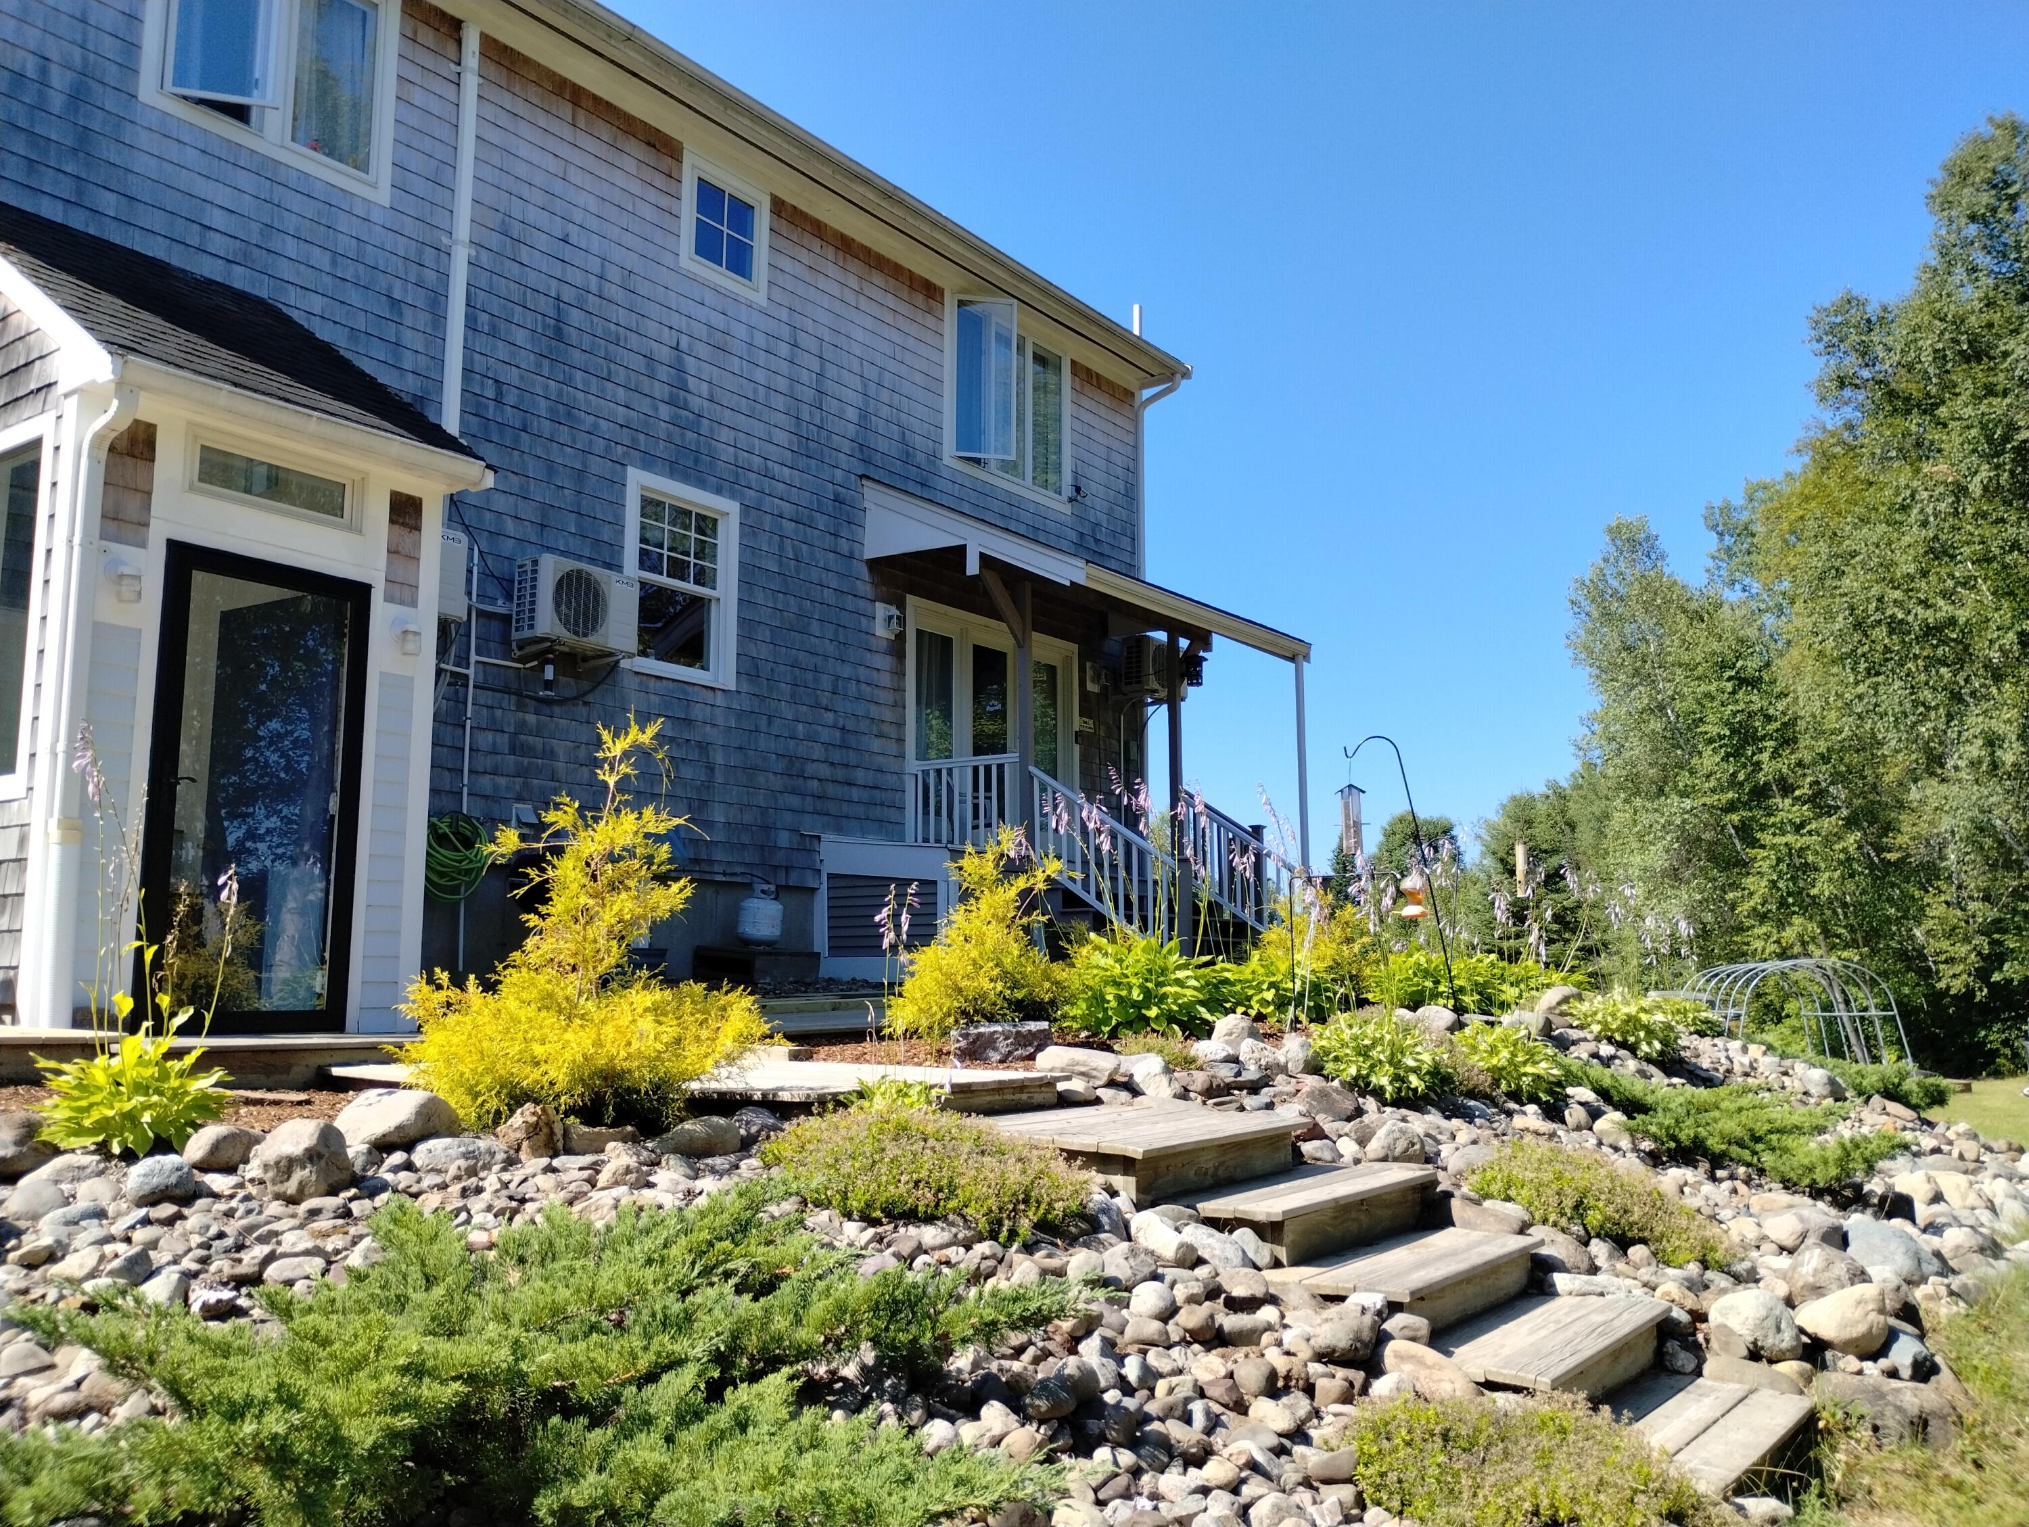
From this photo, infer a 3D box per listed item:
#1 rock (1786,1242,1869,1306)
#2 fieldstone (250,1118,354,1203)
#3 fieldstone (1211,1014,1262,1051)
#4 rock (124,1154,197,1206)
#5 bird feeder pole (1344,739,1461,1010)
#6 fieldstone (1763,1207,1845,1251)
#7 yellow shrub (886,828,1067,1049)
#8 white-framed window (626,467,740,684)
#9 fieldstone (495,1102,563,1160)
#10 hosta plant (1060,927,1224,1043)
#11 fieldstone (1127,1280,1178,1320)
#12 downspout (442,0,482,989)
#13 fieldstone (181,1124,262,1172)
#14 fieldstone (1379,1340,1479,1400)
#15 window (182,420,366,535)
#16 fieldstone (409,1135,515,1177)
[{"bbox_3d":[2.524,1.595,5.100,0.260,0.210,0.230,-4,-9,25],"label":"rock"},{"bbox_3d":[-1.498,0.839,3.450,0.215,0.180,0.195,3,-8,-23],"label":"fieldstone"},{"bbox_3d":[0.972,1.188,7.200,0.215,0.165,0.180,-1,-8,8],"label":"fieldstone"},{"bbox_3d":[-2.097,1.019,4.030,0.170,0.125,0.140,4,-9,-27],"label":"rock"},{"bbox_3d":[2.123,0.617,9.000,0.620,1.570,0.200,-2,-9,13],"label":"bird feeder pole"},{"bbox_3d":[2.807,1.657,5.850,0.280,0.170,0.240,-4,-9,25],"label":"fieldstone"},{"bbox_3d":[-0.222,1.024,9.600,1.050,1.270,1.000,0,-9,-1],"label":"yellow shrub"},{"bbox_3d":[-2.338,-1.282,11.606,0.060,1.410,1.050,-7,-11,36],"label":"white-framed window"},{"bbox_3d":[-1.552,1.180,5.250,0.210,0.200,0.180,2,-9,-16],"label":"fieldstone"},{"bbox_3d":[0.770,1.319,9.800,0.990,0.640,0.920,-1,-9,4],"label":"hosta plant"},{"bbox_3d":[0.297,1.143,3.500,0.100,0.088,0.090,-1,-8,5],"label":"fieldstone"},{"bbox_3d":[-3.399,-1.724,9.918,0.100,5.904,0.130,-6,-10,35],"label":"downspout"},{"bbox_3d":[-2.098,1.016,4.350,0.205,0.120,0.170,4,-9,-25],"label":"fieldstone"},{"bbox_3d":[0.883,1.292,3.500,0.220,0.125,0.170,-2,-8,13],"label":"fieldstone"},{"bbox_3d":[-3.311,-1.274,7.425,0.100,0.300,0.850,-7,-11,36],"label":"window"},{"bbox_3d":[-1.506,1.072,4.480,0.285,0.130,0.200,3,-9,-18],"label":"fieldstone"}]

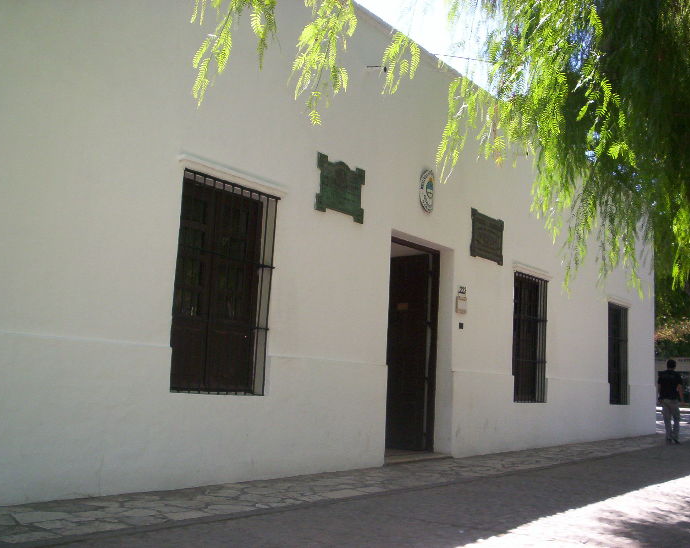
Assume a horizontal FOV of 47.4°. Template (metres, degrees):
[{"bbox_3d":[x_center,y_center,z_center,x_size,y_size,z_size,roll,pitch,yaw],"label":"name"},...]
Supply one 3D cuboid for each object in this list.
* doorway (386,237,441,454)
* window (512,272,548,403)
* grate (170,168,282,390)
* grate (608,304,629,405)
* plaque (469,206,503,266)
[{"bbox_3d":[0.861,0.952,10.175,0.250,2.767,1.601,-4,-10,37],"label":"doorway"},{"bbox_3d":[3.015,1.063,12.796,0.100,2.035,1.341,-4,-10,37],"label":"window"},{"bbox_3d":[-1.093,0.126,7.367,0.060,1.982,1.240,-4,-10,37],"label":"grate"},{"bbox_3d":[5.678,1.668,16.234,0.060,2.035,1.283,-4,-10,37],"label":"grate"},{"bbox_3d":[2.155,-0.535,11.713,0.040,0.705,1.065,-4,-10,37],"label":"plaque"}]

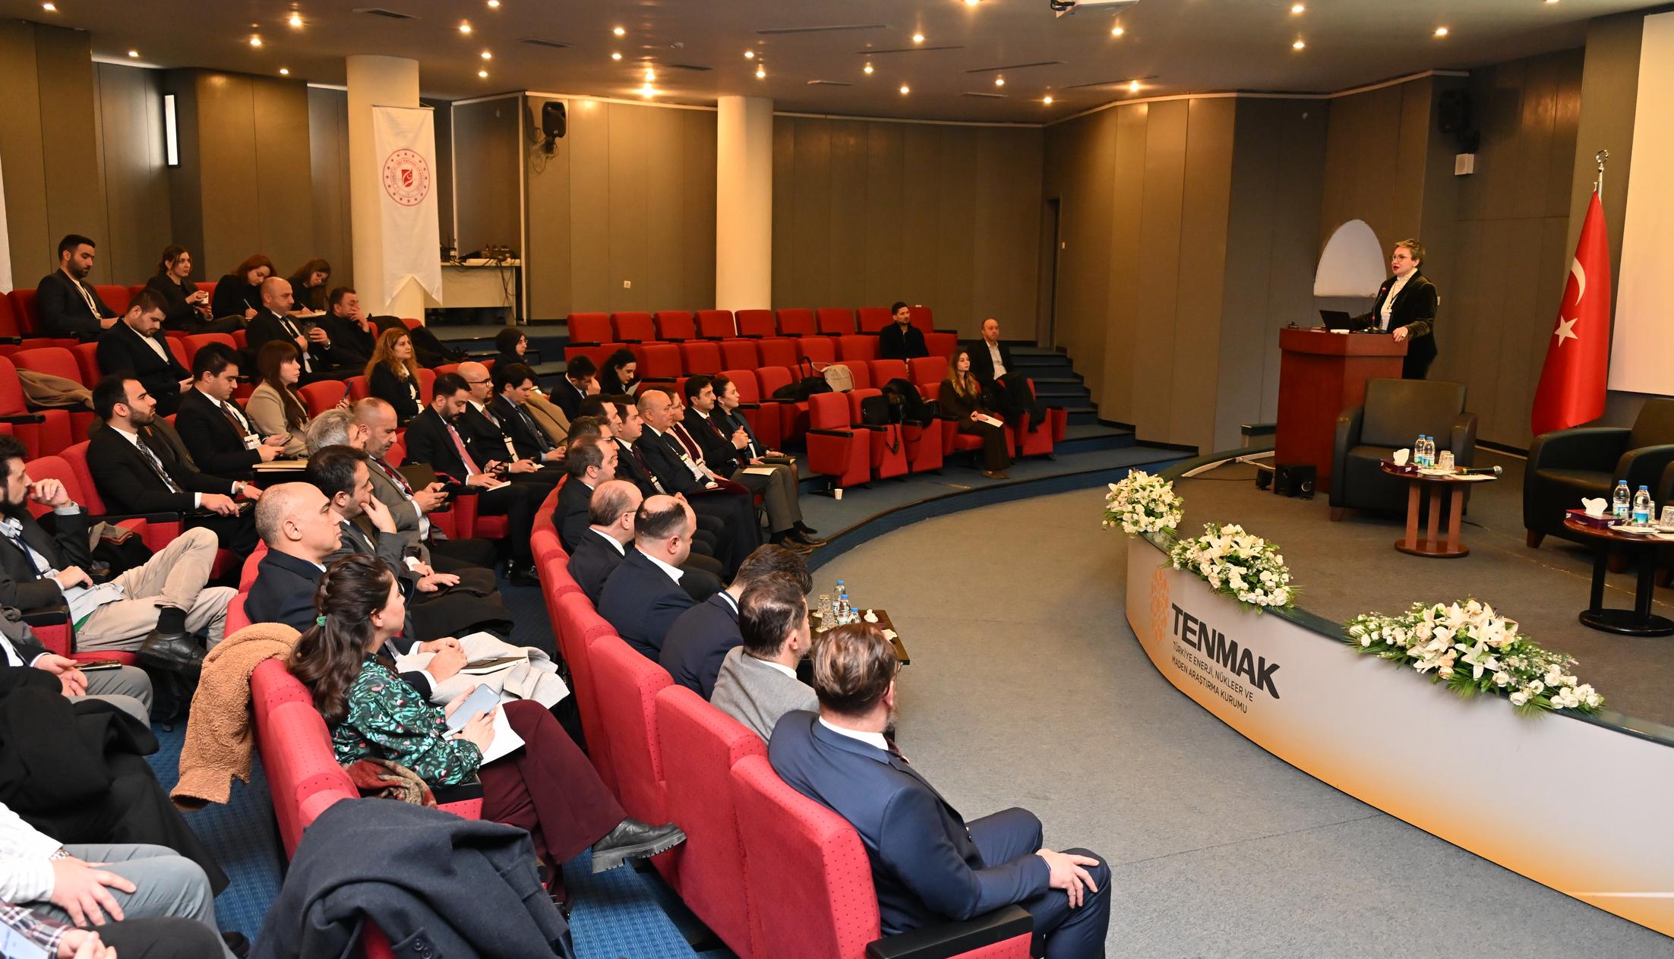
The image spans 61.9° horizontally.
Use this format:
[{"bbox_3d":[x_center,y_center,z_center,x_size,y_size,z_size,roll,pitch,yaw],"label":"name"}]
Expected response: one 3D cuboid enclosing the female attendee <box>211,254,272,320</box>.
[{"bbox_3d":[-4.165,-1.086,10.178,0.850,1.096,0.500,3,9,13],"label":"female attendee"}]

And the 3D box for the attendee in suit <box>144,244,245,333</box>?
[{"bbox_3d":[-4.289,-1.021,9.575,0.850,1.149,0.500,2,9,10],"label":"attendee in suit"}]

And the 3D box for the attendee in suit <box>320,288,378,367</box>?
[{"bbox_3d":[-3.268,-0.796,10.032,0.900,1.153,0.580,3,9,13],"label":"attendee in suit"}]

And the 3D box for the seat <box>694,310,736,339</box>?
[{"bbox_3d":[-1.144,-1.386,15.278,0.554,0.871,0.604,8,11,40],"label":"seat"}]

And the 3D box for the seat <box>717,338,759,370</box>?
[{"bbox_3d":[-0.864,-0.962,14.481,0.570,0.910,0.560,8,12,39],"label":"seat"}]

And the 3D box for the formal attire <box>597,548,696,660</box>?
[{"bbox_3d":[-0.569,0.610,4.707,0.500,0.660,0.540,-2,9,-19],"label":"formal attire"}]

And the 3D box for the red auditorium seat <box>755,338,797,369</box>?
[{"bbox_3d":[-0.468,-1.012,14.349,0.600,0.860,0.580,8,11,39],"label":"red auditorium seat"}]

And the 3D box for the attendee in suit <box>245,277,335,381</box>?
[{"bbox_3d":[-3.430,-0.707,9.204,0.900,1.224,0.580,2,9,9],"label":"attendee in suit"}]

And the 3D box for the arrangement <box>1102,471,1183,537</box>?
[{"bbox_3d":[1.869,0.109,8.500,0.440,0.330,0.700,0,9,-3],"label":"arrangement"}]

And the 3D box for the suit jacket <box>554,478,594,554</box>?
[{"bbox_3d":[-1.046,0.351,6.181,0.450,0.680,0.520,-1,9,-10],"label":"suit jacket"}]

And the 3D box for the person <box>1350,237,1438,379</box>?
[{"bbox_3d":[3.920,-0.822,9.850,0.480,1.730,0.520,-5,11,-32],"label":"person"}]

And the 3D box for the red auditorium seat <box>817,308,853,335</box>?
[{"bbox_3d":[0.166,-1.567,16.576,0.604,0.871,0.554,-7,11,-40],"label":"red auditorium seat"}]

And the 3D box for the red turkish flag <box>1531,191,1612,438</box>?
[{"bbox_3d":[4.843,-1.092,9.200,0.500,1.620,0.320,6,10,29],"label":"red turkish flag"}]

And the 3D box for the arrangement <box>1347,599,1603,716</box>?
[{"bbox_3d":[2.470,0.664,5.429,0.376,0.267,1.089,-4,10,-28],"label":"arrangement"}]

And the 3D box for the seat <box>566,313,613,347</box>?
[{"bbox_3d":[-2.459,-1.272,14.587,0.570,0.910,0.560,7,11,35],"label":"seat"}]

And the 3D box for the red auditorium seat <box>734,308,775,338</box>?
[{"bbox_3d":[-0.839,-1.496,16.179,0.560,0.910,0.570,-7,12,-42],"label":"red auditorium seat"}]

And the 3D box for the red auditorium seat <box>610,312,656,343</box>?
[{"bbox_3d":[-1.880,-1.250,14.328,0.554,0.871,0.604,7,11,34],"label":"red auditorium seat"}]

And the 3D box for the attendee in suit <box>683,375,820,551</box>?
[{"bbox_3d":[-0.627,-0.109,10.050,0.920,1.250,0.550,3,9,11],"label":"attendee in suit"}]

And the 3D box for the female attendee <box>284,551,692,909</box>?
[{"bbox_3d":[-0.891,0.692,3.752,1.030,1.090,0.540,-4,10,-29],"label":"female attendee"}]

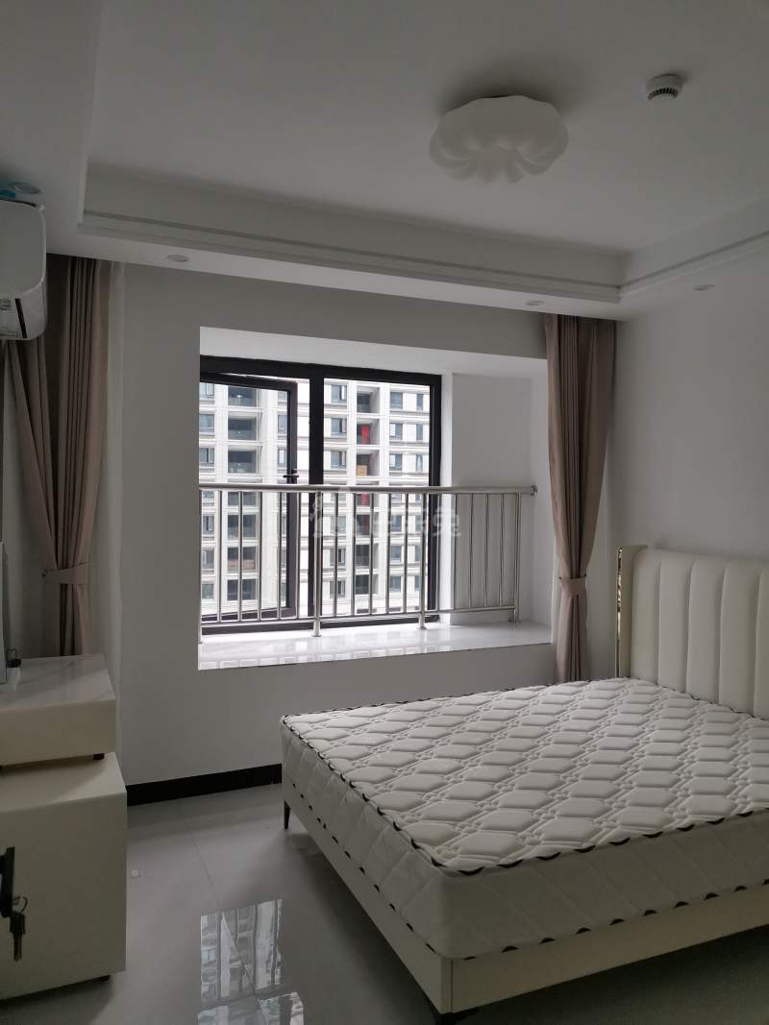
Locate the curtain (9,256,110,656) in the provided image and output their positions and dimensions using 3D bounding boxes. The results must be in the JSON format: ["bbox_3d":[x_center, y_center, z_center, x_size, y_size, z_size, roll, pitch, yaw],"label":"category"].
[{"bbox_3d":[-1.427,0.095,3.367,0.426,2.474,0.160,0,0,-23],"label":"curtain"}]

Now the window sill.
[{"bbox_3d":[-0.015,0.778,4.514,2.252,0.050,0.883,0,0,-23],"label":"window sill"}]

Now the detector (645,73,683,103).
[{"bbox_3d":[0.915,-1.381,2.518,0.114,0.050,0.114,0,0,0],"label":"detector"}]

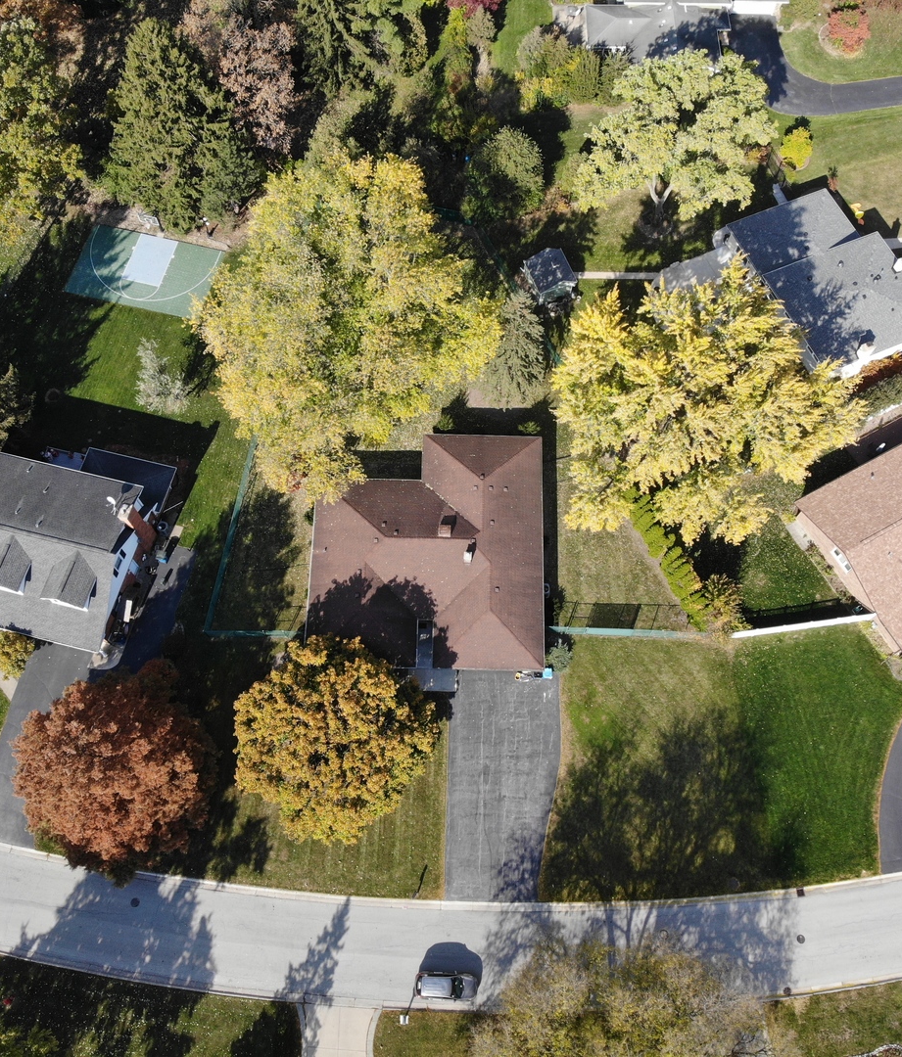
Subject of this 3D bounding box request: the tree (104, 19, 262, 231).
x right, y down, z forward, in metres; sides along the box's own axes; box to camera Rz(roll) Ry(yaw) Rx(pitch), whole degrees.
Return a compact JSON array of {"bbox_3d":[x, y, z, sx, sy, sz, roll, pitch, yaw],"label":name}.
[{"bbox_3d":[-26.674,-39.581,90.633,14.200,17.153,14.200,0,67,0],"label":"tree"}]

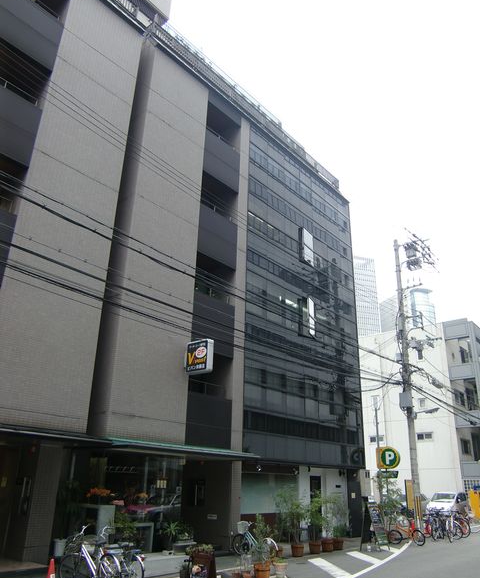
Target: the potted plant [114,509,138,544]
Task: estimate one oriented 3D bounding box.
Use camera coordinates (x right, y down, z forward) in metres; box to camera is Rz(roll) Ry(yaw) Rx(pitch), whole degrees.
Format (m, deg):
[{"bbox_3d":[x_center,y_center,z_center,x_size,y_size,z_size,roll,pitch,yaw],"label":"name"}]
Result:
[{"bbox_3d":[-2.849,6.146,13.210,0.600,0.860,0.620,-16,-27,37],"label":"potted plant"}]

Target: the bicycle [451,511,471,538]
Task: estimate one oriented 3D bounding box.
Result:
[{"bbox_3d":[8.820,9.445,20.869,0.550,1.020,1.650,2,-21,-2],"label":"bicycle"}]

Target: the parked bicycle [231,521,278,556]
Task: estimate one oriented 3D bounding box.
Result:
[{"bbox_3d":[0.403,7.305,15.111,1.690,1.000,0.550,-17,-28,38],"label":"parked bicycle"}]

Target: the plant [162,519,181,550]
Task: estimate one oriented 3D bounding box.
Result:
[{"bbox_3d":[-1.867,6.710,14.164,0.460,0.750,0.460,2,-22,1],"label":"plant"}]

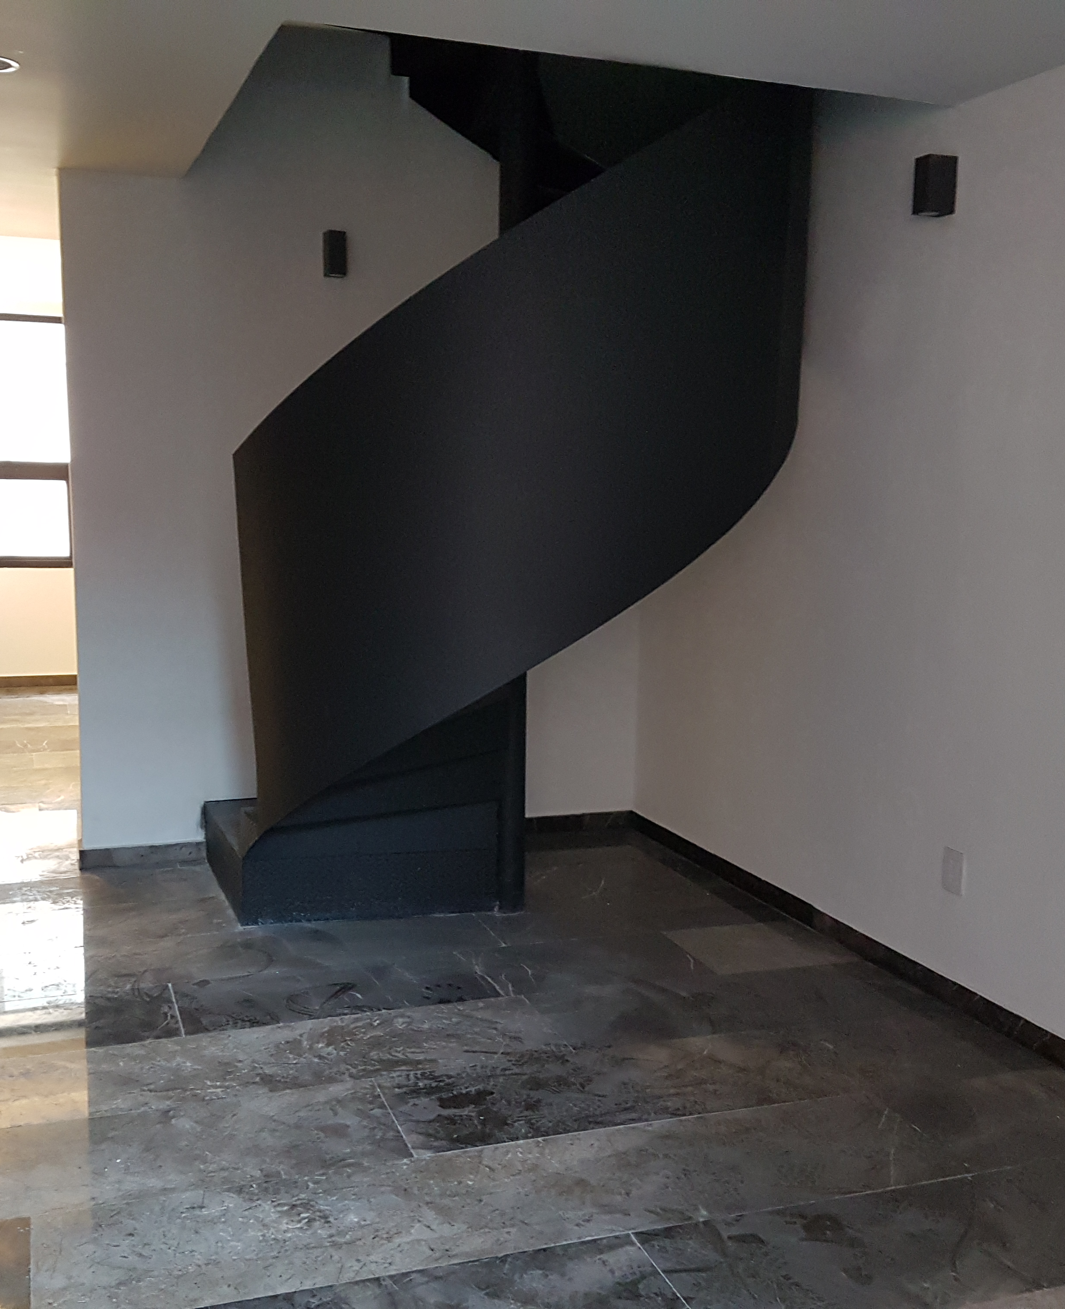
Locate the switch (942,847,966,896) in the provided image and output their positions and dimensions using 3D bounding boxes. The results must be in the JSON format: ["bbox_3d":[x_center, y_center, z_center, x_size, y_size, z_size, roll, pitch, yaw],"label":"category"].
[{"bbox_3d":[1.209,0.623,3.772,0.010,0.122,0.080,-2,8,-22],"label":"switch"}]

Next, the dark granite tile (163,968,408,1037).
[{"bbox_3d":[-0.722,0.997,3.781,0.592,0.015,0.396,-2,8,-18],"label":"dark granite tile"}]

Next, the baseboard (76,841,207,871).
[{"bbox_3d":[-1.501,0.772,5.048,0.461,0.073,0.015,-2,8,-18],"label":"baseboard"}]

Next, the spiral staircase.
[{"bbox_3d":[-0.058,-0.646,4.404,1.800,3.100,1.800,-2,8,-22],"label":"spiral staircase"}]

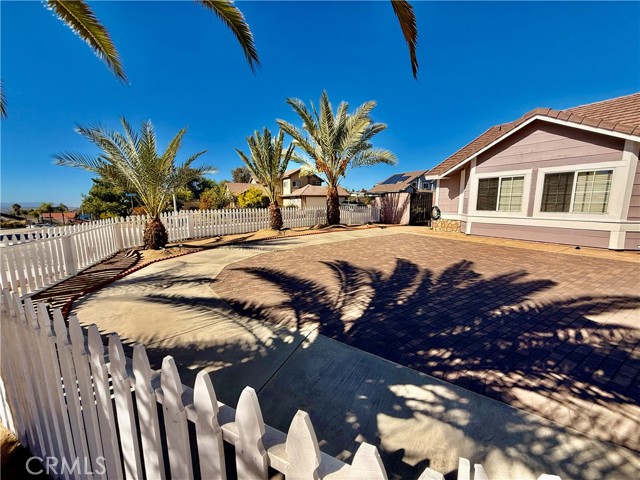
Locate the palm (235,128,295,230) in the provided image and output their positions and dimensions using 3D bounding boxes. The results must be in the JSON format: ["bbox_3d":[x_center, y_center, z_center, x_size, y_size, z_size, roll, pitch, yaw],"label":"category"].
[{"bbox_3d":[-2.223,-2.480,10.858,2.440,4.180,2.370,-2,8,-11],"label":"palm"}]

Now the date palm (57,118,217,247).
[{"bbox_3d":[-4.575,-1.445,6.814,3.370,3.420,3.270,-5,10,-33],"label":"date palm"}]

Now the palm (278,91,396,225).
[{"bbox_3d":[0.698,-3.911,12.674,5.720,6.360,5.540,0,8,3],"label":"palm"}]

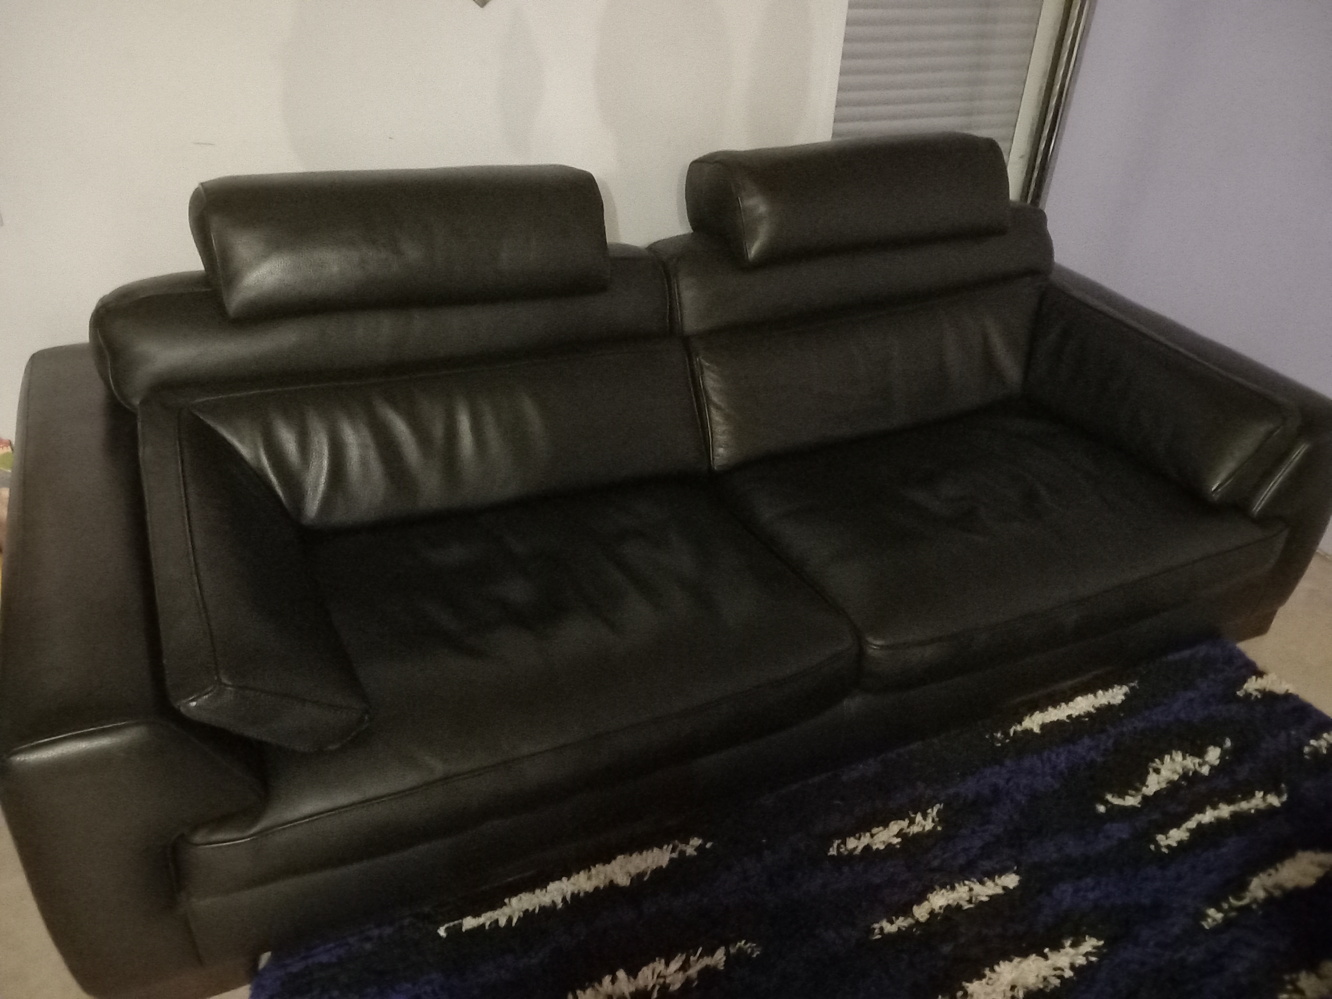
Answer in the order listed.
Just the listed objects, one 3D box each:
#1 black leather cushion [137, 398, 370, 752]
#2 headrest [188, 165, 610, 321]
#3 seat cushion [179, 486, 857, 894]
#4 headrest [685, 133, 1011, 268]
[{"bbox_3d":[-0.652,0.099,1.607,0.249,0.228,0.711,-11,36,-23],"label":"black leather cushion"},{"bbox_3d":[-0.472,-0.482,1.901,0.690,0.213,0.249,-11,21,-23],"label":"headrest"},{"bbox_3d":[-0.281,0.223,1.769,1.061,0.142,0.639,-11,36,-23],"label":"seat cushion"},{"bbox_3d":[0.419,-0.662,2.284,0.685,0.213,0.249,-11,21,-23],"label":"headrest"}]

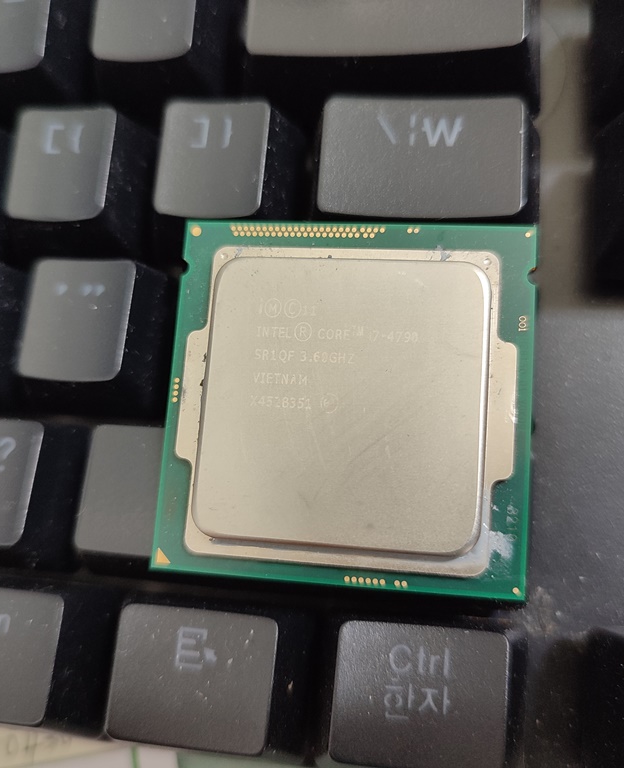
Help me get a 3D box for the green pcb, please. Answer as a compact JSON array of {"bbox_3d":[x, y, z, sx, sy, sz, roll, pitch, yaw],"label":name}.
[{"bbox_3d":[0.003,0.001,0.072,0.037,0.004,0.037,3,80,10],"label":"green pcb"}]

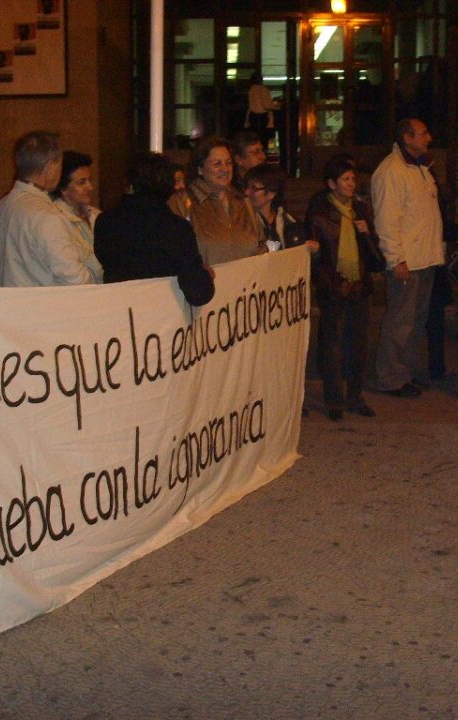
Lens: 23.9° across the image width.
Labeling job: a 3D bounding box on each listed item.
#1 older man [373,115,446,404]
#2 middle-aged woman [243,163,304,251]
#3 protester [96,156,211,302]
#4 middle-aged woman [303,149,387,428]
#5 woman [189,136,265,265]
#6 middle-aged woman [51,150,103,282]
[{"bbox_3d":[1.245,-0.740,7.586,0.420,1.850,0.540,5,11,25],"label":"older man"},{"bbox_3d":[0.236,-0.258,5.952,0.480,1.615,0.340,-2,10,-14],"label":"middle-aged woman"},{"bbox_3d":[-0.345,-0.090,4.851,0.520,1.655,0.420,-2,10,-11],"label":"protester"},{"bbox_3d":[0.757,-0.487,6.970,0.500,1.620,0.380,-5,11,-26],"label":"middle-aged woman"},{"bbox_3d":[-0.024,-0.309,5.681,0.500,1.685,0.360,-5,11,-26],"label":"woman"},{"bbox_3d":[-0.719,-0.131,5.094,0.340,1.655,0.480,7,12,36],"label":"middle-aged woman"}]

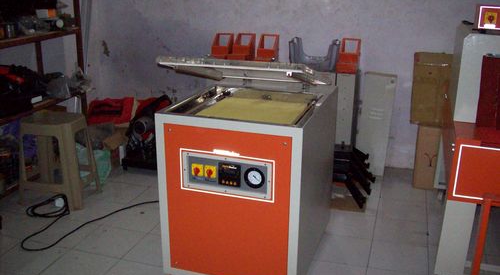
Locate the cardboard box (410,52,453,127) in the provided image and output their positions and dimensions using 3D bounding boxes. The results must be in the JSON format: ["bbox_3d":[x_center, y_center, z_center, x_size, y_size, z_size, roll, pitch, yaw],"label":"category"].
[{"bbox_3d":[1.248,-0.315,3.442,0.300,0.410,0.370,5,18,16],"label":"cardboard box"}]

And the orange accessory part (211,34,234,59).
[{"bbox_3d":[-0.194,-0.608,3.619,0.130,0.215,0.150,5,18,16],"label":"orange accessory part"}]

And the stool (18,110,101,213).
[{"bbox_3d":[-1.215,0.137,3.258,0.385,0.530,0.340,3,17,8],"label":"stool"}]

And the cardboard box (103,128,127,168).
[{"bbox_3d":[-1.076,0.065,3.935,0.200,0.270,0.200,5,18,16],"label":"cardboard box"}]

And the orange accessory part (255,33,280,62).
[{"bbox_3d":[0.125,-0.578,3.527,0.130,0.215,0.150,5,18,16],"label":"orange accessory part"}]

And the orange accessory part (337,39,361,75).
[{"bbox_3d":[0.650,-0.528,3.375,0.130,0.215,0.150,5,18,16],"label":"orange accessory part"}]

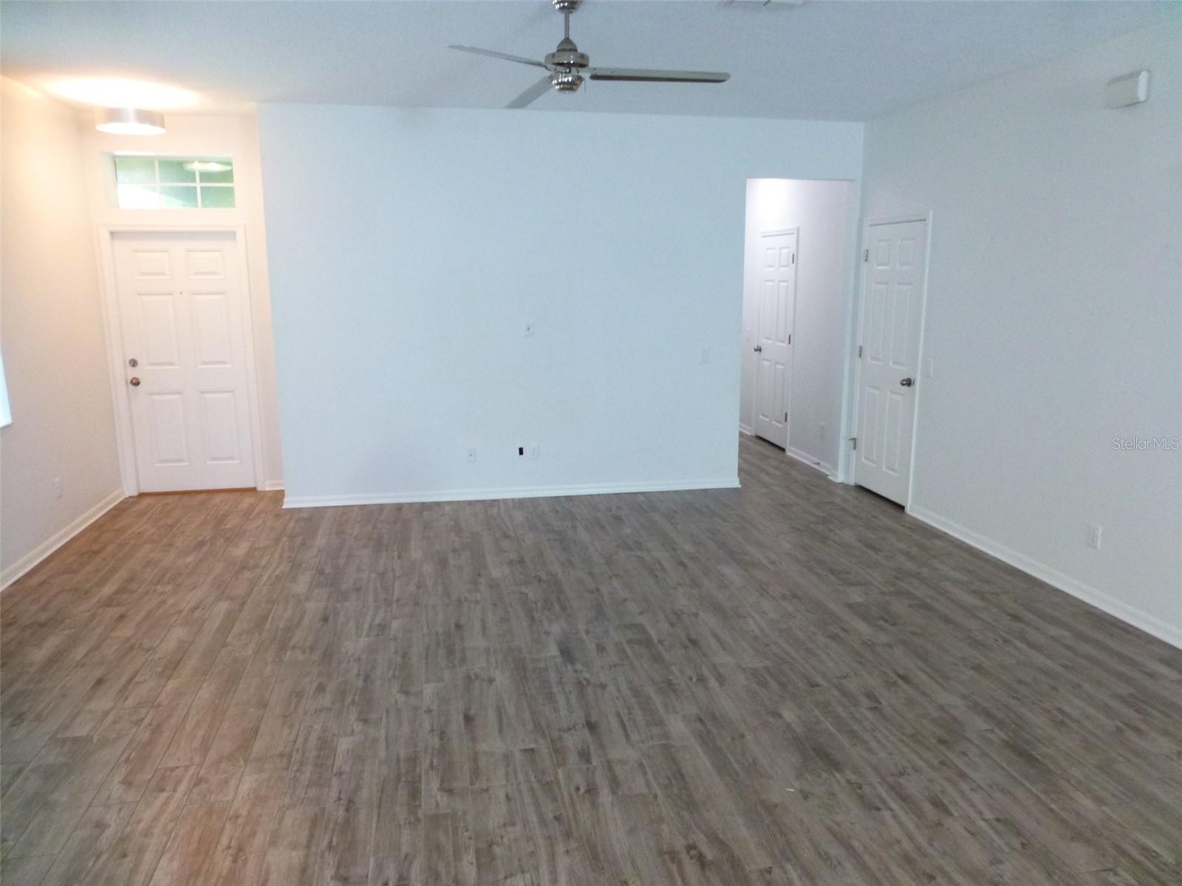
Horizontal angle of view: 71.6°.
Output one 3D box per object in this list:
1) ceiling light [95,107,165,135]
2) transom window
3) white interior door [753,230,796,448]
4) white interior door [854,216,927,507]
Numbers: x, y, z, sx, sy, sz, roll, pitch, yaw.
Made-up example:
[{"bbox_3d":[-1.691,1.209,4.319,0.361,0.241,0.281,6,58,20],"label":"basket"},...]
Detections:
[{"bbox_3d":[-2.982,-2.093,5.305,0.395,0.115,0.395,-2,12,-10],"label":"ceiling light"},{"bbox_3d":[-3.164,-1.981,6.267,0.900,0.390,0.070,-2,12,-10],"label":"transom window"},{"bbox_3d":[1.833,-1.000,8.140,0.045,2.040,0.770,-2,12,-10],"label":"white interior door"},{"bbox_3d":[2.247,-0.601,6.171,0.045,2.040,0.750,-2,12,-10],"label":"white interior door"}]

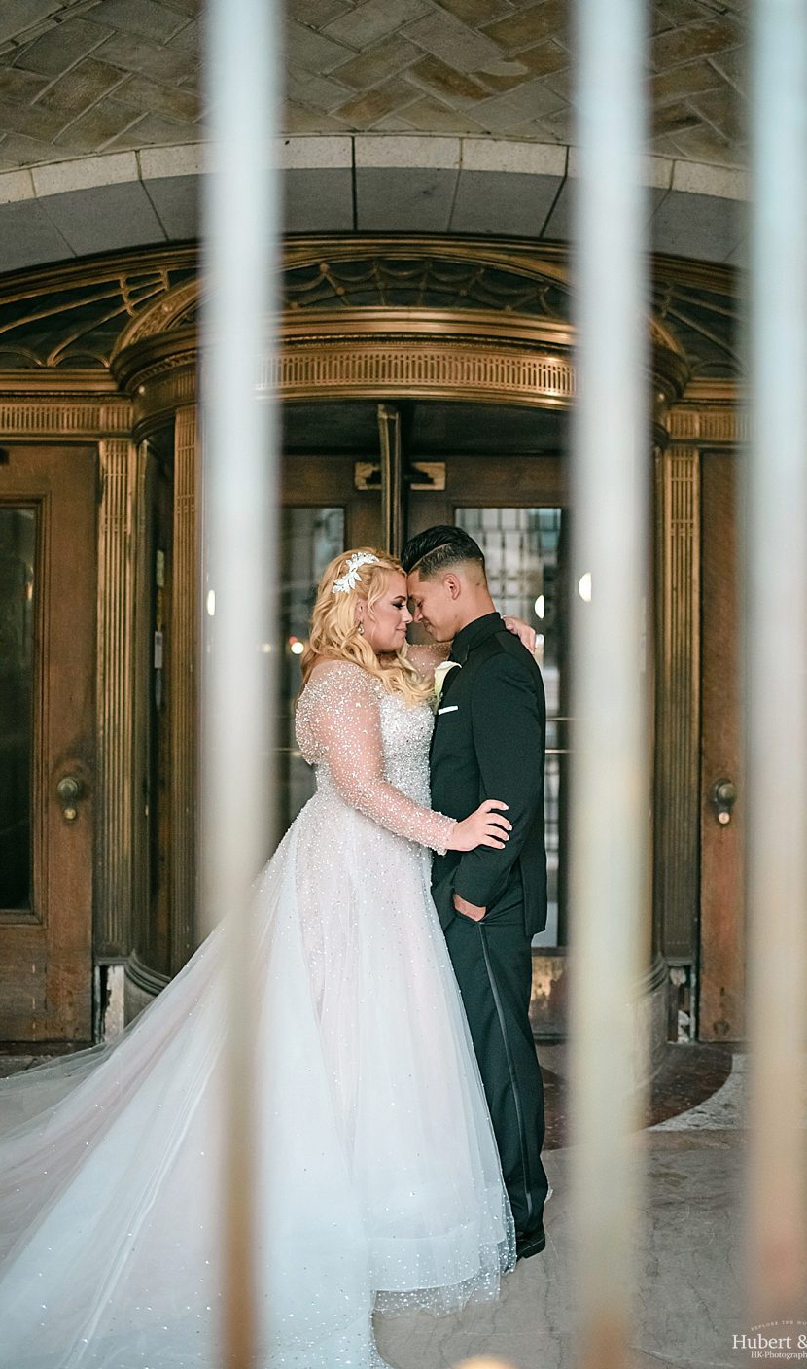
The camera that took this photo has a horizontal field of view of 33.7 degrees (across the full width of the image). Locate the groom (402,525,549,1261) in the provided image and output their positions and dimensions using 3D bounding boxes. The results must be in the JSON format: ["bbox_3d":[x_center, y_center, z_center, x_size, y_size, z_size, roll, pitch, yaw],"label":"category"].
[{"bbox_3d":[0.165,0.468,3.190,0.370,1.730,0.530,0,0,-20],"label":"groom"}]

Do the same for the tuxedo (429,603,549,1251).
[{"bbox_3d":[0.188,0.545,3.200,0.320,1.470,0.520,0,0,-20],"label":"tuxedo"}]

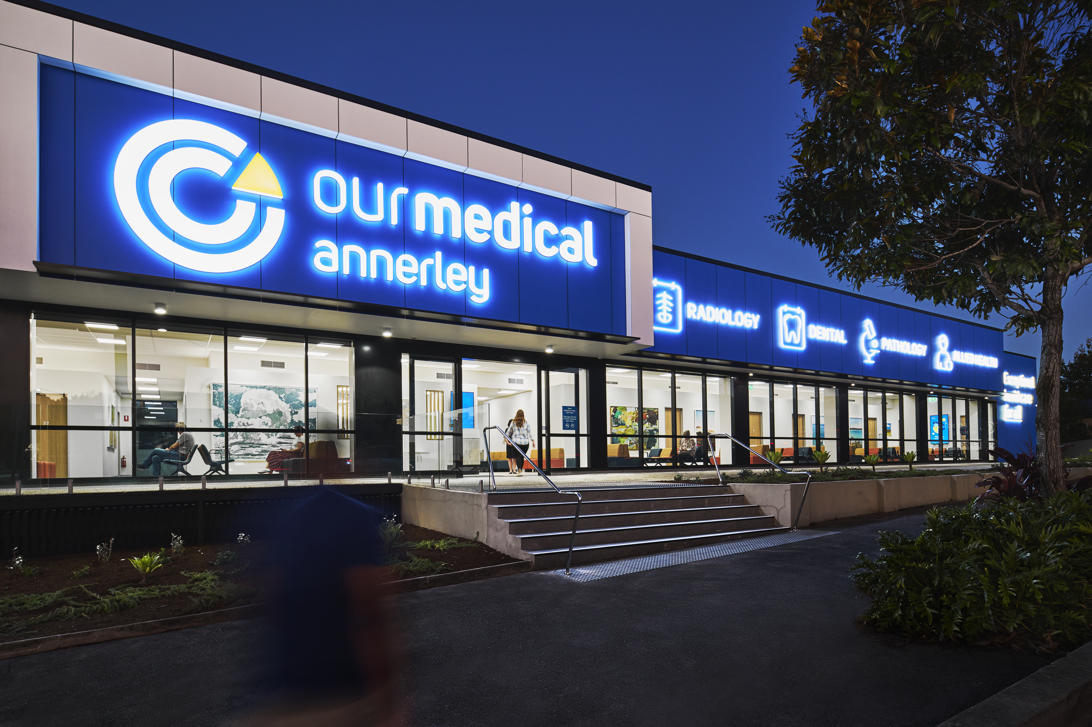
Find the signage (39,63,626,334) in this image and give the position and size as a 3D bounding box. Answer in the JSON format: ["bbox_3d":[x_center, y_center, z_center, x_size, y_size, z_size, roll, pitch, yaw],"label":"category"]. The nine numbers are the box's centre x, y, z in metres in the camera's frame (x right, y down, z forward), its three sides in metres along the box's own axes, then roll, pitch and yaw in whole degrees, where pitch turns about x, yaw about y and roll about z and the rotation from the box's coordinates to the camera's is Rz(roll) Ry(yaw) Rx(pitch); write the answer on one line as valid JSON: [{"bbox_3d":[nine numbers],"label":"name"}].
[{"bbox_3d":[-2.590,-2.417,10.634,10.346,2.753,0.250,5,-4,-31],"label":"signage"}]

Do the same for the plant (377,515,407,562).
[{"bbox_3d":[-1.932,2.201,7.250,0.350,0.540,0.350,2,-6,-31],"label":"plant"}]

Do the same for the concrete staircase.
[{"bbox_3d":[1.593,2.298,8.583,4.767,0.840,1.295,5,-8,-31],"label":"concrete staircase"}]

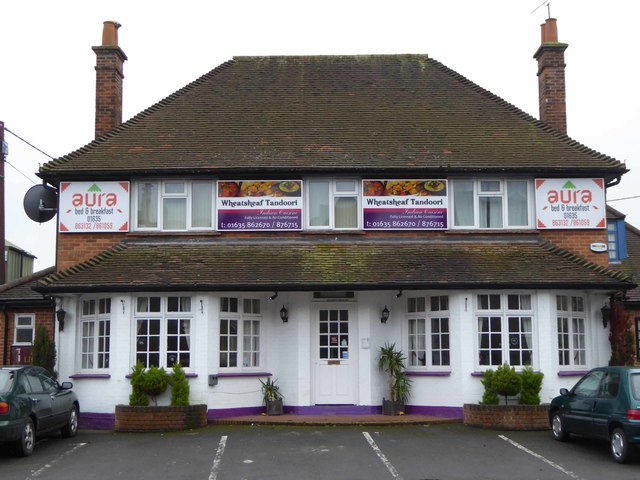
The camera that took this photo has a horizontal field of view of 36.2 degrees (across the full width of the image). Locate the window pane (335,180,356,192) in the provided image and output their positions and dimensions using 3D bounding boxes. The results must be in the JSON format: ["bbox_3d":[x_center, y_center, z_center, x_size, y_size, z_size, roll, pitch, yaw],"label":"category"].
[{"bbox_3d":[0.534,-1.096,20.133,0.407,0.223,0.050,0,-7,0],"label":"window pane"}]

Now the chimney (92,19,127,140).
[{"bbox_3d":[-4.969,-3.787,23.157,0.600,2.877,0.950,0,-7,1],"label":"chimney"}]

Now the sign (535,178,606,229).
[{"bbox_3d":[5.120,-0.732,19.964,1.434,1.047,0.050,0,-7,0],"label":"sign"}]

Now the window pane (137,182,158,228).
[{"bbox_3d":[-3.528,-0.701,20.073,0.423,0.941,0.050,0,-7,1],"label":"window pane"}]

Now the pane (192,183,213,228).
[{"bbox_3d":[-2.415,-0.700,20.052,0.431,0.940,0.050,0,-7,1],"label":"pane"}]

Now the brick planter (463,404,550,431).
[{"bbox_3d":[3.468,3.288,18.126,1.622,0.490,0.700,0,-7,1],"label":"brick planter"}]

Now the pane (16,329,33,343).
[{"bbox_3d":[-6.706,2.176,22.256,0.361,0.303,0.050,0,-7,0],"label":"pane"}]

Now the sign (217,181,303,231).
[{"bbox_3d":[-1.225,-0.696,19.918,1.740,1.038,0.060,0,-7,1],"label":"sign"}]

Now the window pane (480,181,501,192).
[{"bbox_3d":[3.510,-1.095,20.133,0.401,0.230,0.050,0,-7,0],"label":"window pane"}]

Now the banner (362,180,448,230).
[{"bbox_3d":[1.742,-0.713,19.992,1.750,1.060,0.050,0,-7,0],"label":"banner"}]

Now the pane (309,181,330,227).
[{"bbox_3d":[-0.005,-0.740,20.086,0.420,0.935,0.050,0,-7,0],"label":"pane"}]

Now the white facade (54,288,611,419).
[{"bbox_3d":[0.245,2.221,19.171,11.011,2.600,1.000,0,-7,1],"label":"white facade"}]

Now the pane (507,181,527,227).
[{"bbox_3d":[4.056,-0.744,20.087,0.433,0.931,0.050,0,-7,0],"label":"pane"}]

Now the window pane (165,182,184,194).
[{"bbox_3d":[-2.975,-1.055,20.105,0.407,0.229,0.050,0,-7,1],"label":"window pane"}]

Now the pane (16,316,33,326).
[{"bbox_3d":[-6.713,1.852,22.298,0.328,0.200,0.050,0,-7,0],"label":"pane"}]

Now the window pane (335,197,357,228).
[{"bbox_3d":[0.521,-0.553,19.978,0.471,0.655,0.050,0,-7,1],"label":"window pane"}]

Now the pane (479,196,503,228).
[{"bbox_3d":[3.505,-0.562,20.063,0.479,0.653,0.050,0,-7,0],"label":"pane"}]

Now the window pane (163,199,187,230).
[{"bbox_3d":[-2.970,-0.528,20.042,0.492,0.665,0.050,0,-7,1],"label":"window pane"}]

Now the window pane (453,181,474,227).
[{"bbox_3d":[2.957,-0.740,20.086,0.424,0.935,0.050,0,-7,0],"label":"window pane"}]

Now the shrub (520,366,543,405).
[{"bbox_3d":[3.915,2.698,18.137,0.470,0.735,0.470,0,-7,1],"label":"shrub"}]

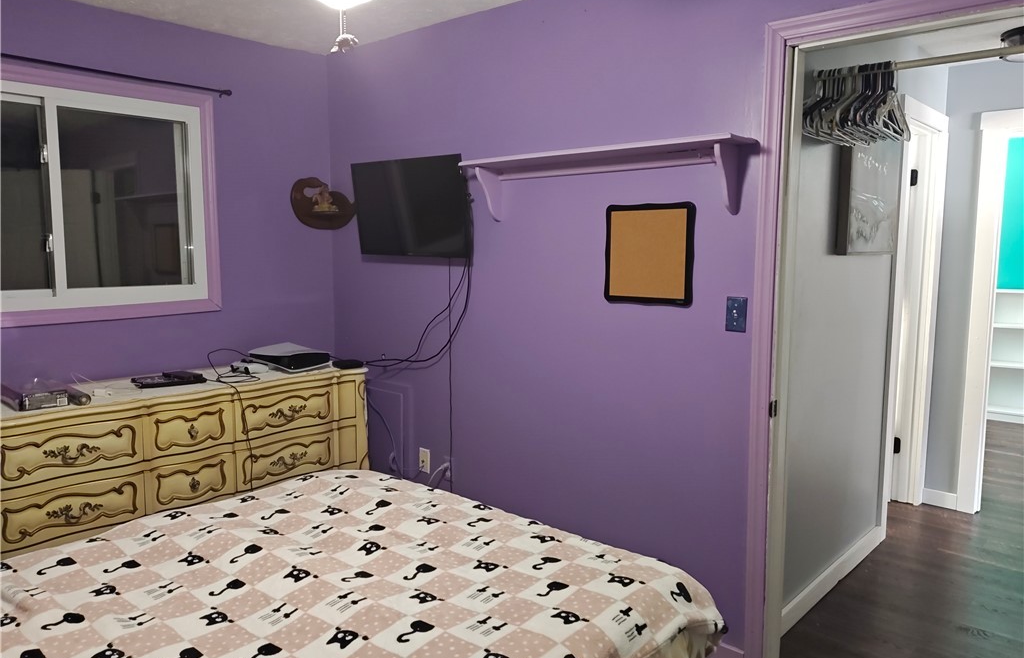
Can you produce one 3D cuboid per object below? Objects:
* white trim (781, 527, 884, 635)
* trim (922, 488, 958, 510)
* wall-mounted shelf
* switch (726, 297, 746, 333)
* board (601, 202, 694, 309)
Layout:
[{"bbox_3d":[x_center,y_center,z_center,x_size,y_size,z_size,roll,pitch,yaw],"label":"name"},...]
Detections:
[{"bbox_3d":[1.410,1.069,3.225,0.017,0.088,1.310,6,9,42],"label":"white trim"},{"bbox_3d":[2.409,0.958,4.168,0.175,0.088,0.016,6,9,42],"label":"trim"},{"bbox_3d":[0.280,-0.519,2.680,1.174,0.232,0.182,6,9,42],"label":"wall-mounted shelf"},{"bbox_3d":[0.736,-0.046,2.431,0.070,0.115,0.014,6,9,42],"label":"switch"},{"bbox_3d":[0.481,-0.265,2.638,0.360,0.357,0.016,6,9,42],"label":"board"}]

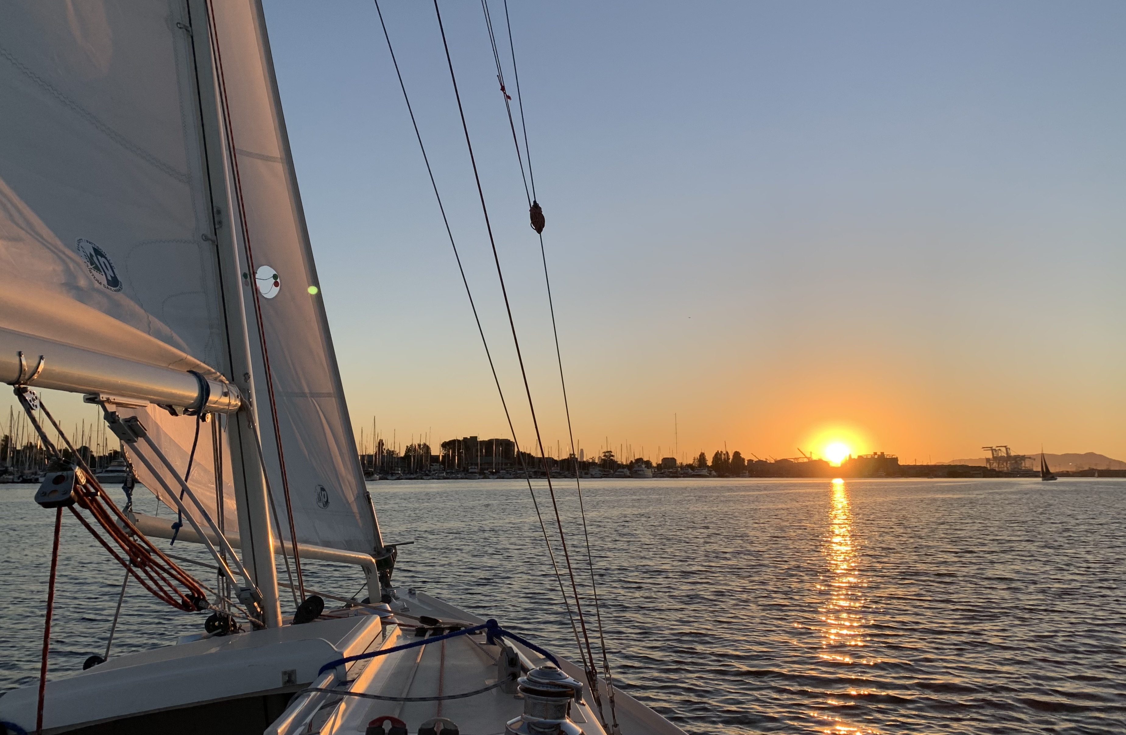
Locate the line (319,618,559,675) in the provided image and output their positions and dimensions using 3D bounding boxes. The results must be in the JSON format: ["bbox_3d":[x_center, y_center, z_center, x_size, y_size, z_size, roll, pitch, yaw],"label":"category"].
[{"bbox_3d":[-0.310,0.656,1.930,0.570,0.080,0.320,4,-8,-30],"label":"line"}]

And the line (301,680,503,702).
[{"bbox_3d":[-0.288,0.598,1.565,0.375,0.040,0.050,3,-8,-19],"label":"line"}]

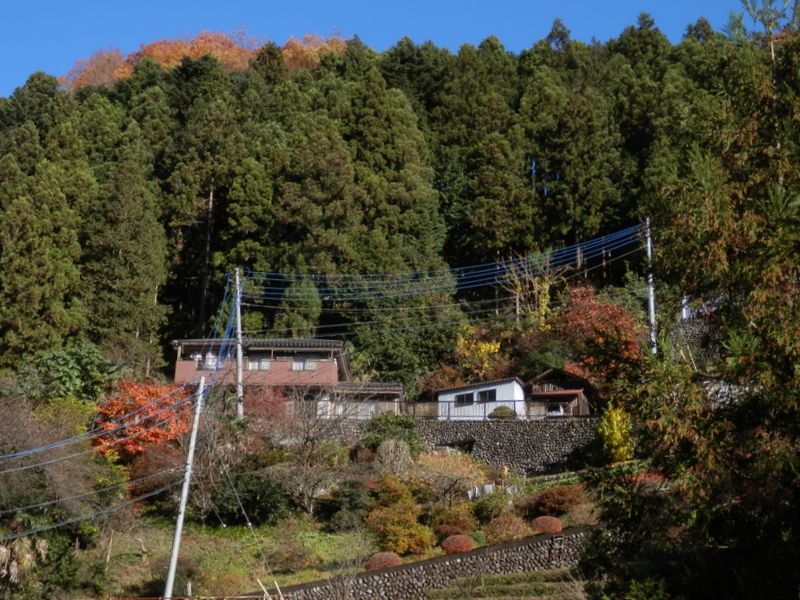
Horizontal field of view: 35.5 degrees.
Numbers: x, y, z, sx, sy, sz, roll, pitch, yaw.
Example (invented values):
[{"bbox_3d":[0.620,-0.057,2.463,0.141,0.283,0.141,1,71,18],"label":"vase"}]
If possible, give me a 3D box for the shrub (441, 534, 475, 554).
[{"bbox_3d":[2.442,10.383,53.000,1.440,0.850,1.440,0,-15,0],"label":"shrub"}]

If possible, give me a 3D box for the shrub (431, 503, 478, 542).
[{"bbox_3d":[2.817,11.499,64.500,2.450,2.050,2.200,0,-10,0],"label":"shrub"}]

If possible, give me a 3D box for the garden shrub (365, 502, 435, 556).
[{"bbox_3d":[-0.025,11.493,62.500,3.450,2.700,3.000,0,-10,0],"label":"garden shrub"}]

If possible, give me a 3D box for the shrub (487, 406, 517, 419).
[{"bbox_3d":[6.488,7.185,79.000,1.750,0.900,1.600,0,-10,0],"label":"shrub"}]

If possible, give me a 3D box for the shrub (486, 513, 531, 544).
[{"bbox_3d":[5.642,11.993,65.500,2.350,1.650,2.100,0,-10,0],"label":"shrub"}]

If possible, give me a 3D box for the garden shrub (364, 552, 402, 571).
[{"bbox_3d":[-0.674,10.705,51.000,1.550,0.770,1.550,0,-15,0],"label":"garden shrub"}]

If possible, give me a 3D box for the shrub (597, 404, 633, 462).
[{"bbox_3d":[11.172,6.953,65.000,1.880,3.020,1.780,0,-15,0],"label":"shrub"}]

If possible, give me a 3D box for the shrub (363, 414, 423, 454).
[{"bbox_3d":[-0.397,7.219,66.000,3.170,2.330,2.540,0,-15,0],"label":"shrub"}]

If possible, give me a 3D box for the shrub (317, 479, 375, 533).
[{"bbox_3d":[-2.808,10.785,65.500,2.850,2.750,2.500,0,-10,0],"label":"shrub"}]

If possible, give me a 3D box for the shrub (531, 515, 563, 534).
[{"bbox_3d":[6.574,10.074,56.000,1.440,0.900,1.440,0,-15,0],"label":"shrub"}]

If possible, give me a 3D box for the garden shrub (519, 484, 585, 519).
[{"bbox_3d":[8.487,11.141,69.000,3.600,1.850,2.800,0,-10,0],"label":"garden shrub"}]

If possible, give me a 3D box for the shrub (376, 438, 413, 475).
[{"bbox_3d":[-0.328,7.999,63.000,1.920,2.010,1.920,0,-15,0],"label":"shrub"}]

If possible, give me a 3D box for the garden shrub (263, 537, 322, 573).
[{"bbox_3d":[-4.522,10.706,52.500,2.360,1.510,2.120,0,-15,0],"label":"garden shrub"}]

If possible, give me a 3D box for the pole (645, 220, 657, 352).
[{"bbox_3d":[18.101,-0.901,90.000,0.320,10.200,0.320,0,-10,0],"label":"pole"}]

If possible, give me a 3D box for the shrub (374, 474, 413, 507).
[{"bbox_3d":[-0.310,9.159,59.500,1.810,1.680,1.810,0,-15,0],"label":"shrub"}]

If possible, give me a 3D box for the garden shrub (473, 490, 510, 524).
[{"bbox_3d":[4.252,9.683,58.000,1.770,1.660,1.770,0,-15,0],"label":"garden shrub"}]

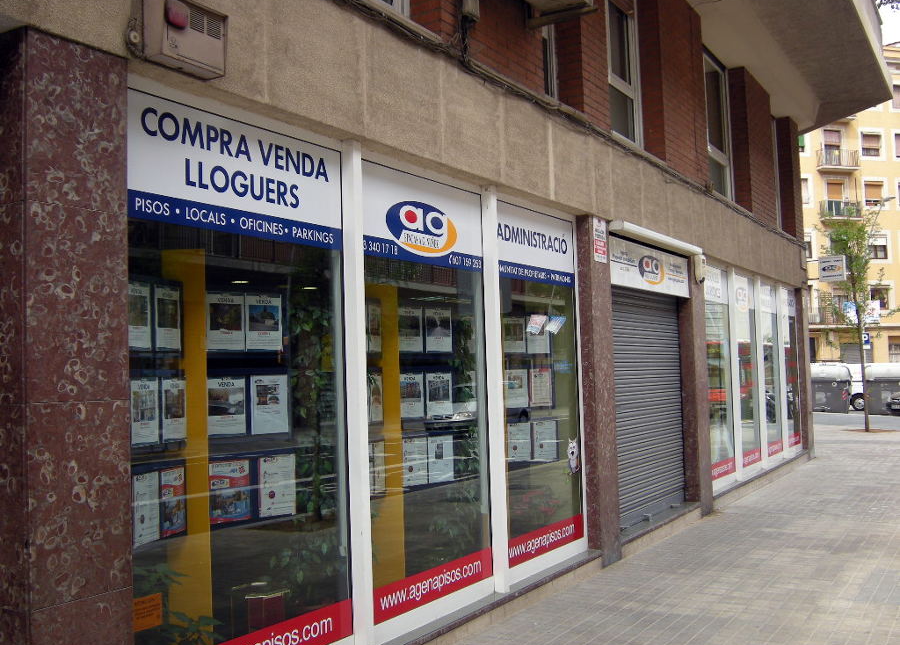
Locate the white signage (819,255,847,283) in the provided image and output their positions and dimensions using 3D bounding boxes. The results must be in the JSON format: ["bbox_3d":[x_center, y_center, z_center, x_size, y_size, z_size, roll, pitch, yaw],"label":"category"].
[{"bbox_3d":[6.037,-0.832,15.626,0.400,0.430,0.150,-3,-3,30],"label":"white signage"}]

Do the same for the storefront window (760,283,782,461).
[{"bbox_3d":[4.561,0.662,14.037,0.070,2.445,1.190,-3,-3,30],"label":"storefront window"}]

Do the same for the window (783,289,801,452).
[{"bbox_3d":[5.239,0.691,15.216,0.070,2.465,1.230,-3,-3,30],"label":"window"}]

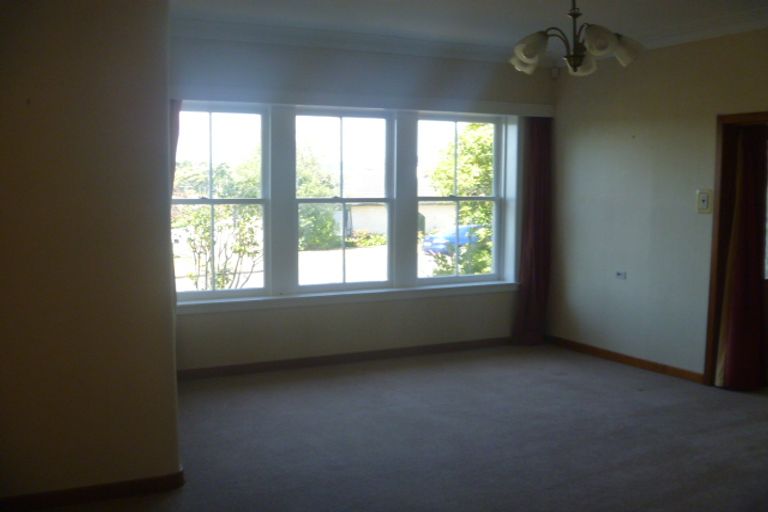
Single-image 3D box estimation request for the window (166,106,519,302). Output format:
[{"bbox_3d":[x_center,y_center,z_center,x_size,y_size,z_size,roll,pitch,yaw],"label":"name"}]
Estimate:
[{"bbox_3d":[-0.248,-0.472,6.467,3.283,1.566,0.182,-3,6,-26],"label":"window"}]

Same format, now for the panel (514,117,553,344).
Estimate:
[{"bbox_3d":[1.447,-0.229,7.109,0.350,2.143,0.152,-3,6,-26],"label":"panel"}]

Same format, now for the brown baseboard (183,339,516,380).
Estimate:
[{"bbox_3d":[-0.165,0.882,6.514,3.329,0.076,0.030,-3,6,-26],"label":"brown baseboard"}]

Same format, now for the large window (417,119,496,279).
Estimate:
[{"bbox_3d":[0.688,-0.527,6.993,0.867,1.464,0.061,-3,6,-26],"label":"large window"}]

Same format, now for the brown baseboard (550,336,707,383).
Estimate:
[{"bbox_3d":[2.033,0.877,6.532,0.030,0.076,1.847,-3,6,-26],"label":"brown baseboard"}]

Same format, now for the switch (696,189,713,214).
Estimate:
[{"bbox_3d":[2.409,-0.409,5.632,0.024,0.179,0.140,-3,6,-26],"label":"switch"}]

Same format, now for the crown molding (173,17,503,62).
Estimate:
[{"bbox_3d":[-0.165,-1.768,6.223,3.359,0.114,0.114,-3,6,-26],"label":"crown molding"}]

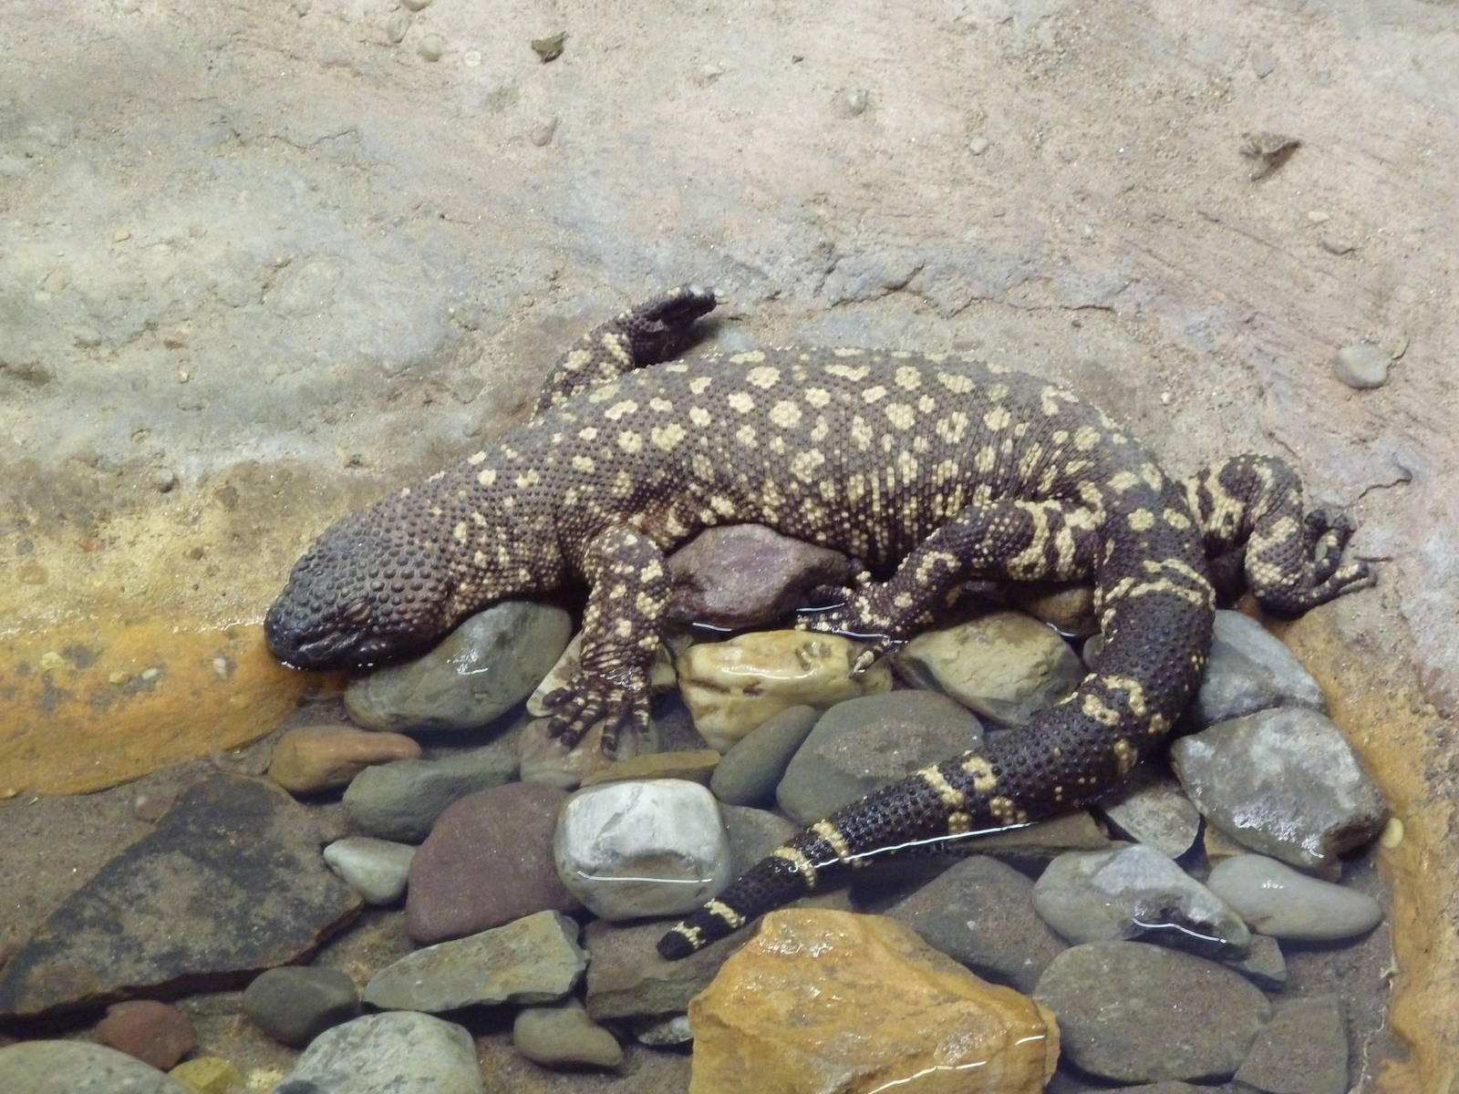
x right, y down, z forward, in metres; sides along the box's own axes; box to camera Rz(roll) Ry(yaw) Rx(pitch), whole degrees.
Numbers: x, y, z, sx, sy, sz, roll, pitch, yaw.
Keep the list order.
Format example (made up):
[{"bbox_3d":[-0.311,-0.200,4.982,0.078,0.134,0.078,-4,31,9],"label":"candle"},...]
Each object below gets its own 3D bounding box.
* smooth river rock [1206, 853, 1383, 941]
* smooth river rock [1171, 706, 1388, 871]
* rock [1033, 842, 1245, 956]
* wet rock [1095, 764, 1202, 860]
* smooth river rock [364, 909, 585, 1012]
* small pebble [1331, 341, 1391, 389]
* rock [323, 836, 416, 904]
[{"bbox_3d":[0.195,0.121,2.136,0.062,0.021,0.028,14,44,15],"label":"smooth river rock"},{"bbox_3d":[0.193,0.085,2.176,0.070,0.041,0.060,-15,44,-16],"label":"smooth river rock"},{"bbox_3d":[0.142,0.122,2.135,0.077,0.028,0.037,15,44,16],"label":"rock"},{"bbox_3d":[0.147,0.092,2.168,0.039,0.020,0.038,14,44,15],"label":"wet rock"},{"bbox_3d":[-0.087,0.141,2.113,0.077,0.019,0.033,-11,43,-12],"label":"smooth river rock"},{"bbox_3d":[0.236,-0.068,2.314,0.022,0.013,0.019,0,42,0],"label":"small pebble"},{"bbox_3d":[-0.124,0.112,2.146,0.035,0.019,0.023,12,43,13],"label":"rock"}]

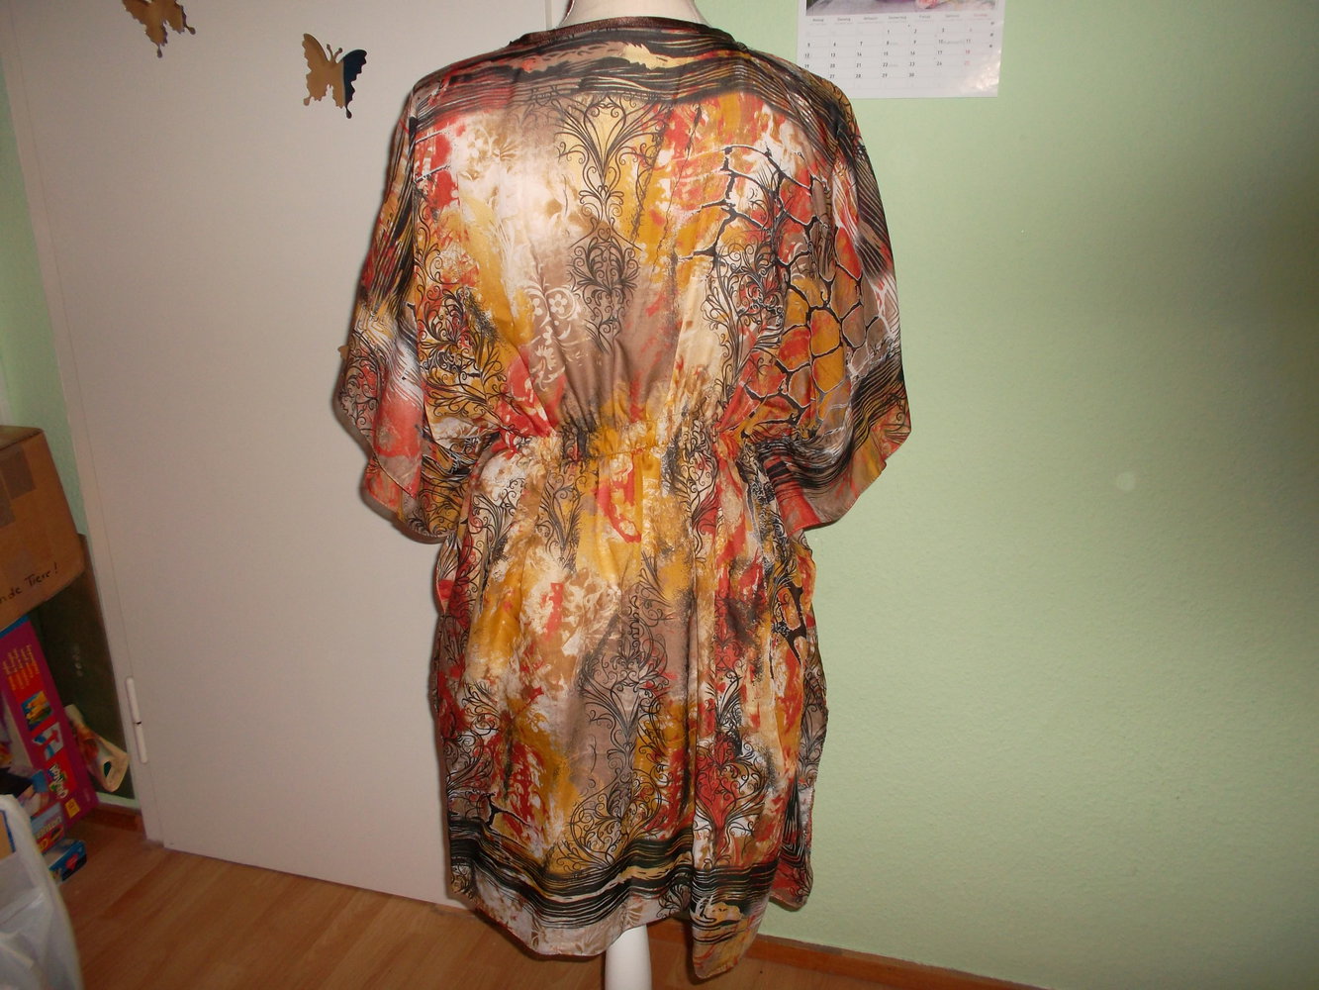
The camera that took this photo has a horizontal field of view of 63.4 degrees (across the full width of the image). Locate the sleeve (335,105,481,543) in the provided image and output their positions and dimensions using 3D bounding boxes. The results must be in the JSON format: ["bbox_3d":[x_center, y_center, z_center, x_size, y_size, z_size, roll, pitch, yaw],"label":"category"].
[{"bbox_3d":[-0.235,-0.172,1.060,0.135,0.405,0.180,-1,18,0],"label":"sleeve"}]

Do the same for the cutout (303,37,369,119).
[{"bbox_3d":[-0.456,-0.578,1.477,0.101,0.097,0.006,19,22,11],"label":"cutout"}]

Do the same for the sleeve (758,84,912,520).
[{"bbox_3d":[0.165,-0.179,1.060,0.135,0.405,0.180,-1,18,0],"label":"sleeve"}]

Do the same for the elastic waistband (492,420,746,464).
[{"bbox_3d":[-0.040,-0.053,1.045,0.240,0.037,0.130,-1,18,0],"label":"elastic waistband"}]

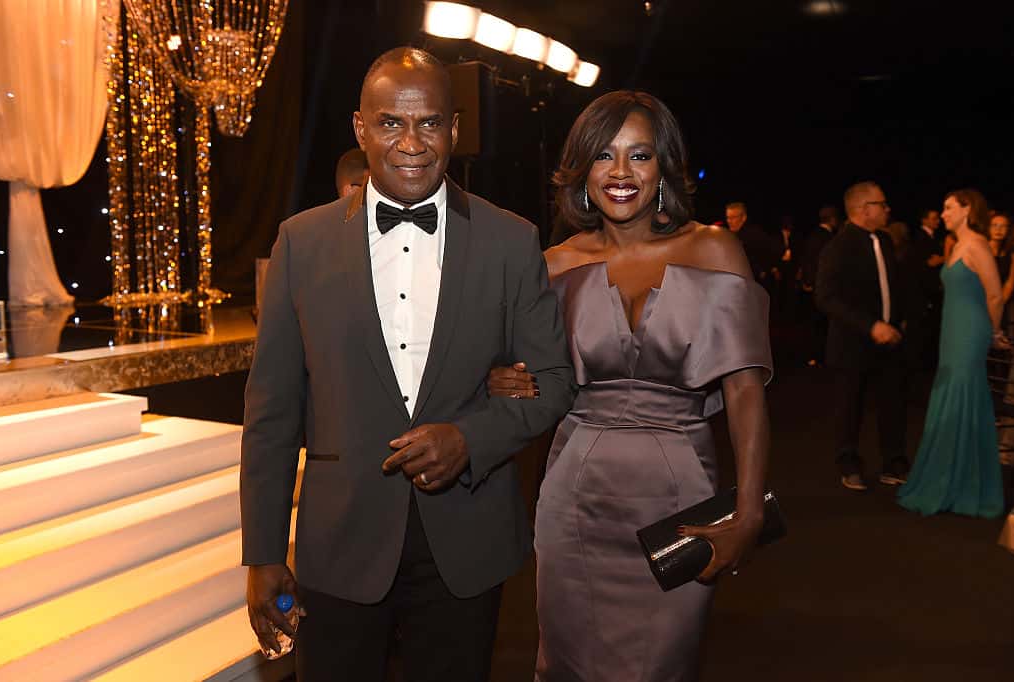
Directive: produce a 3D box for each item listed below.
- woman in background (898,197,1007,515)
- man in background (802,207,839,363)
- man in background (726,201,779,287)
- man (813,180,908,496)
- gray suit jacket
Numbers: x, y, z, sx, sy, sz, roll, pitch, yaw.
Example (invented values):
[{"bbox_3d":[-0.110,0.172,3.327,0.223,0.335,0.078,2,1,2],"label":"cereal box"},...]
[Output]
[{"bbox_3d":[2.404,0.059,5.369,0.560,1.720,0.500,1,6,7],"label":"woman in background"},{"bbox_3d":[3.424,-0.575,10.802,0.380,1.770,0.540,1,6,5],"label":"man in background"},{"bbox_3d":[1.977,-0.291,8.319,0.540,1.750,0.360,3,7,20],"label":"man in background"},{"bbox_3d":[2.060,-0.015,5.784,0.550,1.770,0.400,-5,9,-42],"label":"man"},{"bbox_3d":[-0.186,0.085,1.841,0.610,0.775,0.380,0,6,-4],"label":"gray suit jacket"}]

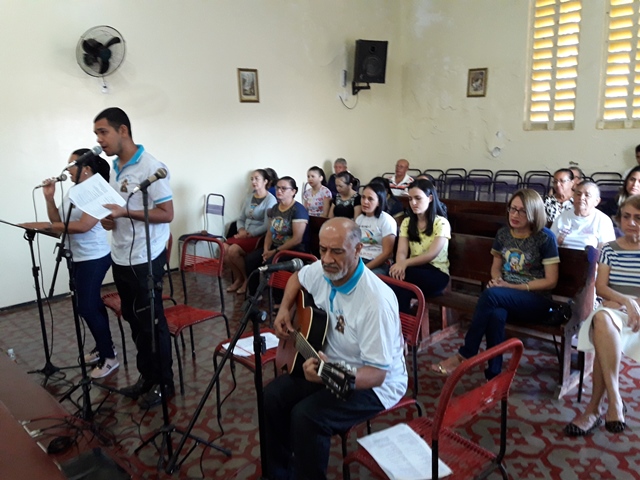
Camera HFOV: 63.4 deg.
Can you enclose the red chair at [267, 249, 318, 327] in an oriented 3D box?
[{"bbox_3d":[-0.283,0.594,3.042,0.420,0.890,0.520,7,15,33],"label":"red chair"}]

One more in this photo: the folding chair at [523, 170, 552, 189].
[{"bbox_3d":[3.112,-0.508,7.642,0.410,0.880,0.490,9,17,41],"label":"folding chair"}]

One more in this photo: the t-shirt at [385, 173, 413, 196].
[{"bbox_3d":[1.174,-0.656,7.564,0.480,0.600,0.280,9,17,41],"label":"t-shirt"}]

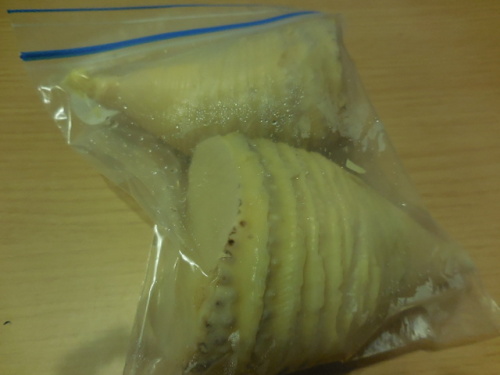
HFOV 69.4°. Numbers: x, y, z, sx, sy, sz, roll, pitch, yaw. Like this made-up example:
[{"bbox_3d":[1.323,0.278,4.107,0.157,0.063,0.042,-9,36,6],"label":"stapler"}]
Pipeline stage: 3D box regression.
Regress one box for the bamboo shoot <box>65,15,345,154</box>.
[{"bbox_3d":[-0.033,-0.067,0.237,0.183,0.085,0.085,3,50,6],"label":"bamboo shoot"}]

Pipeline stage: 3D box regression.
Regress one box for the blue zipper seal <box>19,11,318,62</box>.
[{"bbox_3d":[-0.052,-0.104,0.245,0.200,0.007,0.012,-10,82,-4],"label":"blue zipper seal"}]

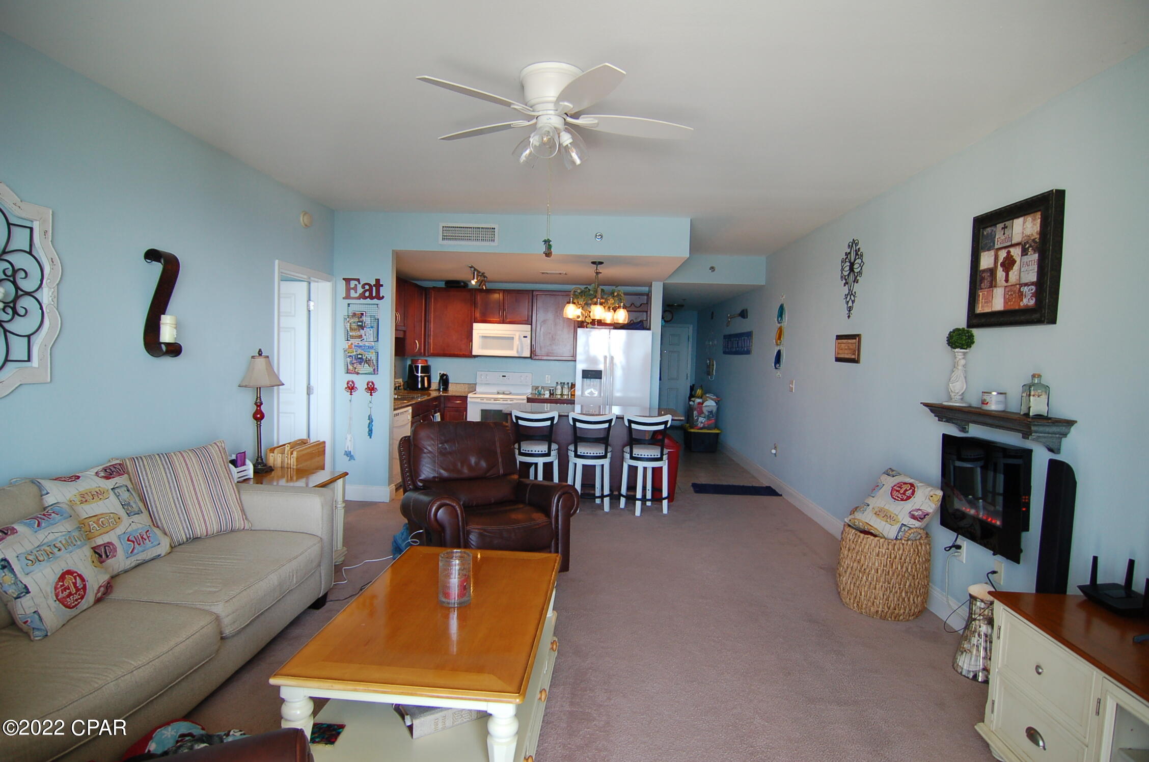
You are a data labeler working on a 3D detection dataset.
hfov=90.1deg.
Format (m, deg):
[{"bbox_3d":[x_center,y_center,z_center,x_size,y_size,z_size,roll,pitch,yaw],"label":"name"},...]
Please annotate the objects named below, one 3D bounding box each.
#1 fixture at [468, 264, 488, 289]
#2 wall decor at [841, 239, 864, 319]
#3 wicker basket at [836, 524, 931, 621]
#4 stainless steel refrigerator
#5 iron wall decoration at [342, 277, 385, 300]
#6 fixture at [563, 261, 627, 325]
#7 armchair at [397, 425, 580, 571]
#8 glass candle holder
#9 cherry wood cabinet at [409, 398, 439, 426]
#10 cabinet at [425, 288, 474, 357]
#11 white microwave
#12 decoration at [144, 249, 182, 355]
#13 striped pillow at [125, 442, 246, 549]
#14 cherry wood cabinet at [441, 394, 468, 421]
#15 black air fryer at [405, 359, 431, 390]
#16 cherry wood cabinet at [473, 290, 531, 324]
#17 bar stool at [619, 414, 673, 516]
[{"bbox_3d":[-1.072,-1.164,6.462,0.150,0.195,1.050,2,3,4],"label":"fixture"},{"bbox_3d":[2.232,-0.820,4.618,0.035,0.638,0.423,2,3,2],"label":"wall decor"},{"bbox_3d":[1.883,1.111,3.497,0.493,0.530,0.493,2,3,2],"label":"wicker basket"},{"bbox_3d":[0.491,0.250,7.388,0.912,1.780,0.760,2,3,4],"label":"stainless steel refrigerator"},{"bbox_3d":[-1.973,-0.865,5.385,0.419,0.196,0.024,2,3,2],"label":"iron wall decoration"},{"bbox_3d":[0.228,-0.909,5.854,0.660,0.605,0.660,2,3,2],"label":"fixture"},{"bbox_3d":[-0.631,0.795,4.069,1.010,0.950,0.950,0,4,-28],"label":"armchair"},{"bbox_3d":[-0.479,0.797,2.322,0.125,0.182,0.125,2,3,2],"label":"glass candle holder"},{"bbox_3d":[-2.064,0.666,6.822,0.600,0.860,1.080,2,3,2],"label":"cherry wood cabinet"},{"bbox_3d":[-1.634,-0.775,7.706,0.630,0.895,0.330,2,3,4],"label":"cabinet"},{"bbox_3d":[-0.952,-0.549,7.785,0.760,0.420,0.400,2,3,2],"label":"white microwave"},{"bbox_3d":[-2.332,-0.442,3.257,0.110,0.600,0.150,2,3,2],"label":"decoration"},{"bbox_3d":[-1.993,0.582,3.020,0.170,0.470,0.440,-21,-10,33],"label":"striped pillow"},{"bbox_3d":[-1.526,0.613,7.627,0.335,0.900,0.620,2,3,4],"label":"cherry wood cabinet"},{"bbox_3d":[-2.013,-0.058,7.431,0.280,0.380,0.340,-1,4,-44],"label":"black air fryer"},{"bbox_3d":[-0.941,-0.994,7.788,0.768,0.443,0.330,2,3,2],"label":"cherry wood cabinet"},{"bbox_3d":[0.686,0.778,5.507,0.450,0.966,0.500,2,3,2],"label":"bar stool"}]

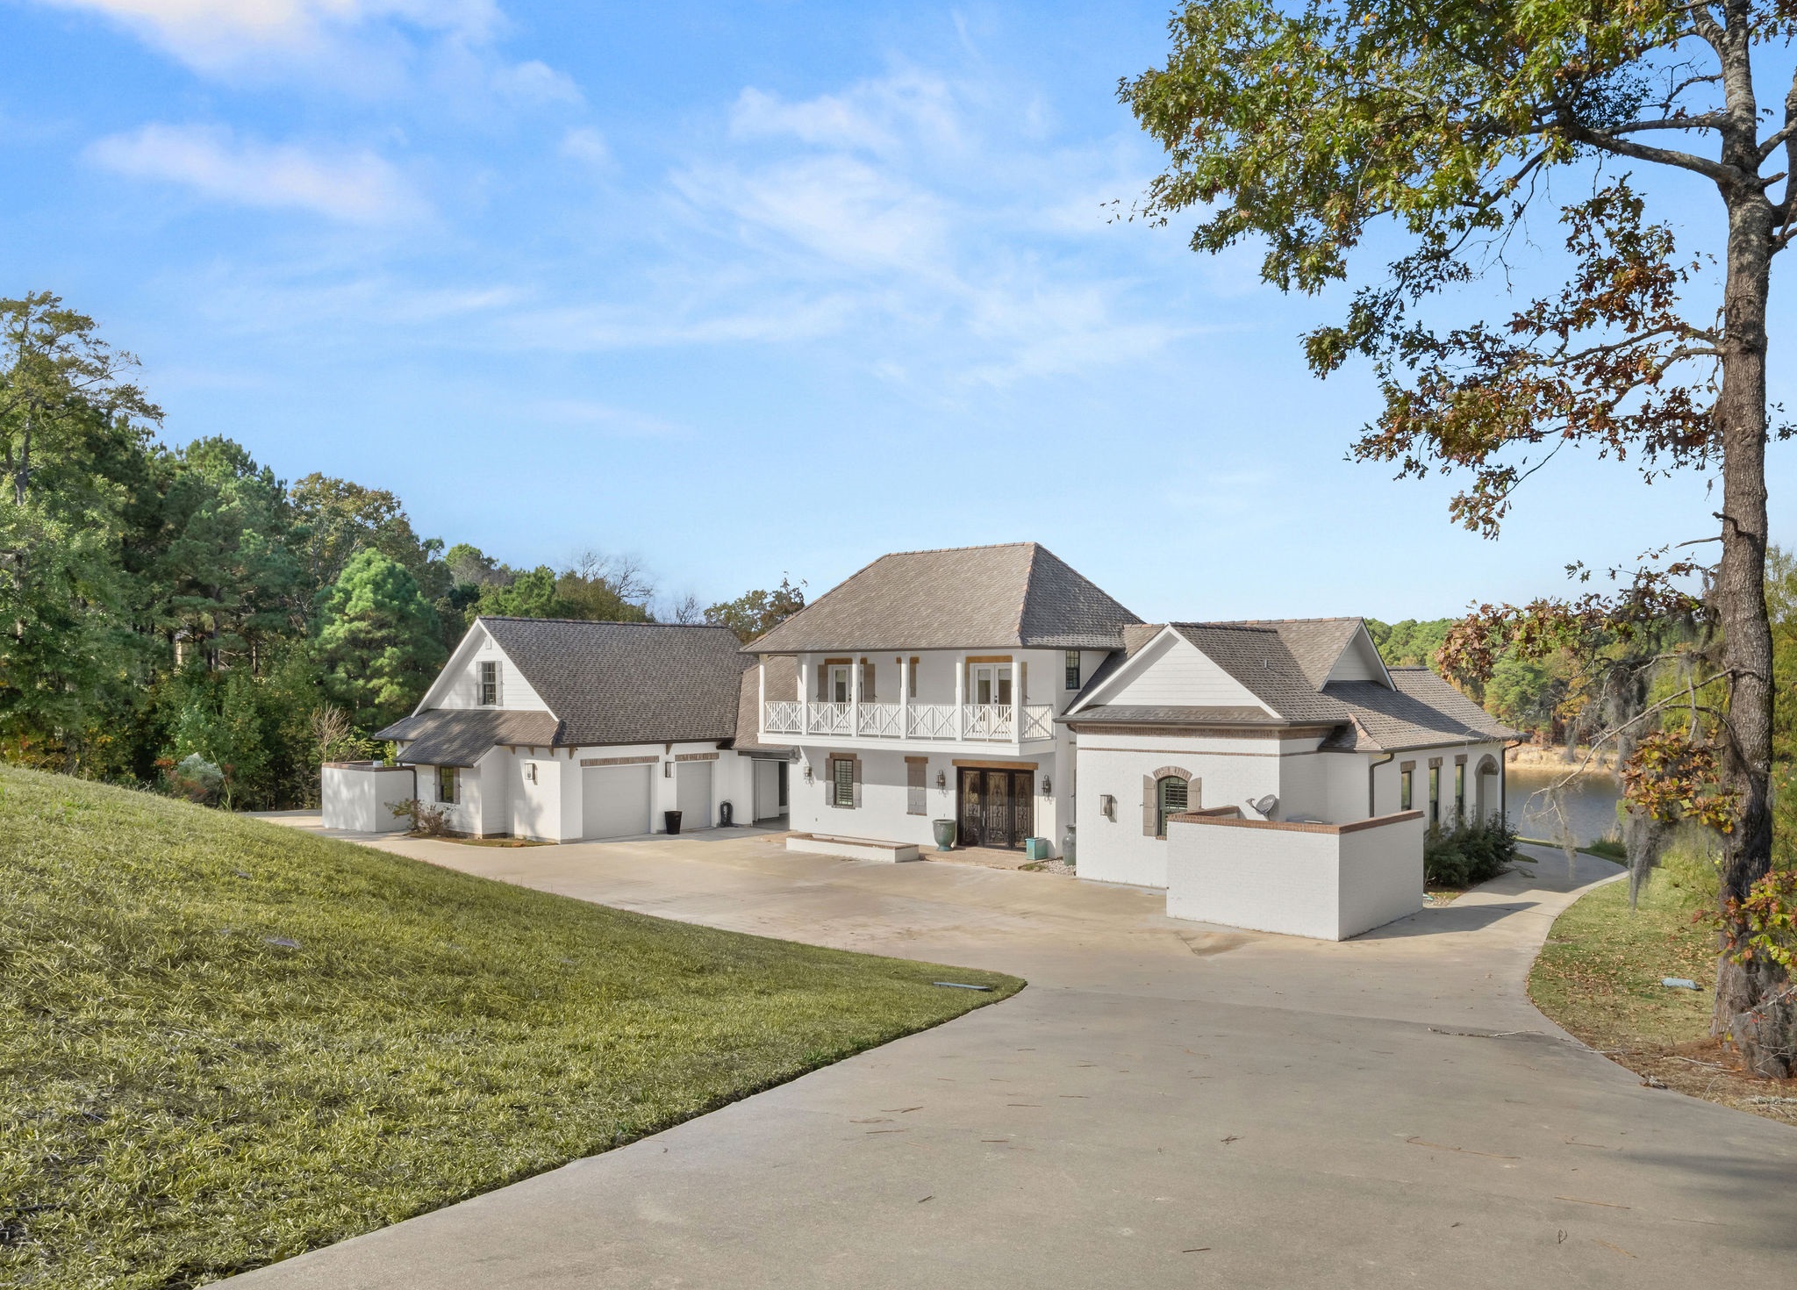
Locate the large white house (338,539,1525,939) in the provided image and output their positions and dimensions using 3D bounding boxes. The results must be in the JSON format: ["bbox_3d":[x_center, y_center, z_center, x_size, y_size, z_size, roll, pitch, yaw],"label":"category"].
[{"bbox_3d":[0.317,1.640,43.652,36.300,10.300,22.400,-2,-2,42],"label":"large white house"}]

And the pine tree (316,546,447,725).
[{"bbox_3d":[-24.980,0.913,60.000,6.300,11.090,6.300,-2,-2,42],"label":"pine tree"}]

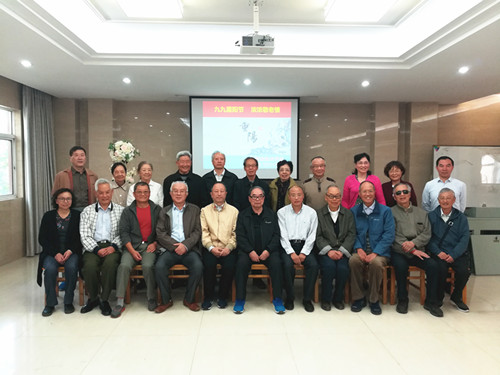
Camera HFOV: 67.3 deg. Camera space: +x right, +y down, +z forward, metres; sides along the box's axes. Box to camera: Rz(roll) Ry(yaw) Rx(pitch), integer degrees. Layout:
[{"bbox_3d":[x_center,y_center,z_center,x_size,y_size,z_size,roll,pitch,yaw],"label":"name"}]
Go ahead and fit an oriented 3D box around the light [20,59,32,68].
[{"bbox_3d":[-2.843,-1.587,4.777,0.140,0.050,0.140,0,2,0],"label":"light"}]

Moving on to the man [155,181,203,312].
[{"bbox_3d":[-0.786,0.597,4.175,0.550,1.319,0.720,0,2,-9],"label":"man"}]

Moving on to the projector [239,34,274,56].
[{"bbox_3d":[0.071,-1.387,3.665,0.320,0.105,0.250,0,3,-2],"label":"projector"}]

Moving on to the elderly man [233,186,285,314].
[{"bbox_3d":[0.095,0.634,4.189,0.520,1.290,0.740,0,3,-2],"label":"elderly man"}]

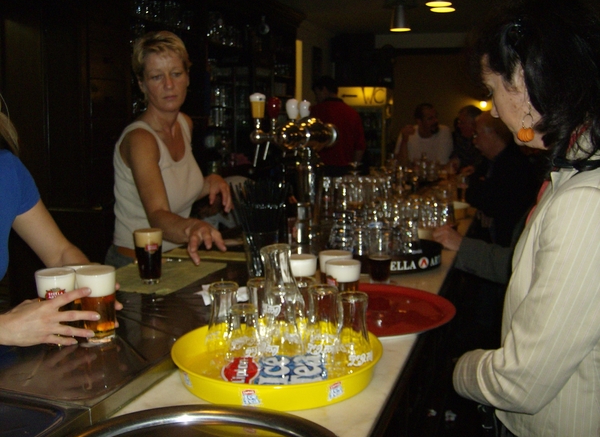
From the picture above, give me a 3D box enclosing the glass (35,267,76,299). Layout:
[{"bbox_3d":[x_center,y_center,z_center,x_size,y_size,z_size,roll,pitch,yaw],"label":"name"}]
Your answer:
[{"bbox_3d":[-0.431,0.158,1.105,0.070,0.126,0.070,0,8,0],"label":"glass"}]

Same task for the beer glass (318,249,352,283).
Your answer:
[{"bbox_3d":[0.082,0.142,1.404,0.071,0.126,0.071,0,8,0],"label":"beer glass"}]

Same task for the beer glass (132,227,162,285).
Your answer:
[{"bbox_3d":[-0.379,0.096,1.565,0.069,0.125,0.069,0,8,0],"label":"beer glass"}]

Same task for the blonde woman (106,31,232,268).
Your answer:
[{"bbox_3d":[-0.367,0.282,1.937,0.520,1.680,0.500,6,10,36],"label":"blonde woman"}]

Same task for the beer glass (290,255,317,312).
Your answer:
[{"bbox_3d":[0.003,0.147,1.363,0.071,0.126,0.071,0,8,0],"label":"beer glass"}]

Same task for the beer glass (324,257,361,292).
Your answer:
[{"bbox_3d":[0.091,0.154,1.317,0.071,0.126,0.071,0,8,0],"label":"beer glass"}]

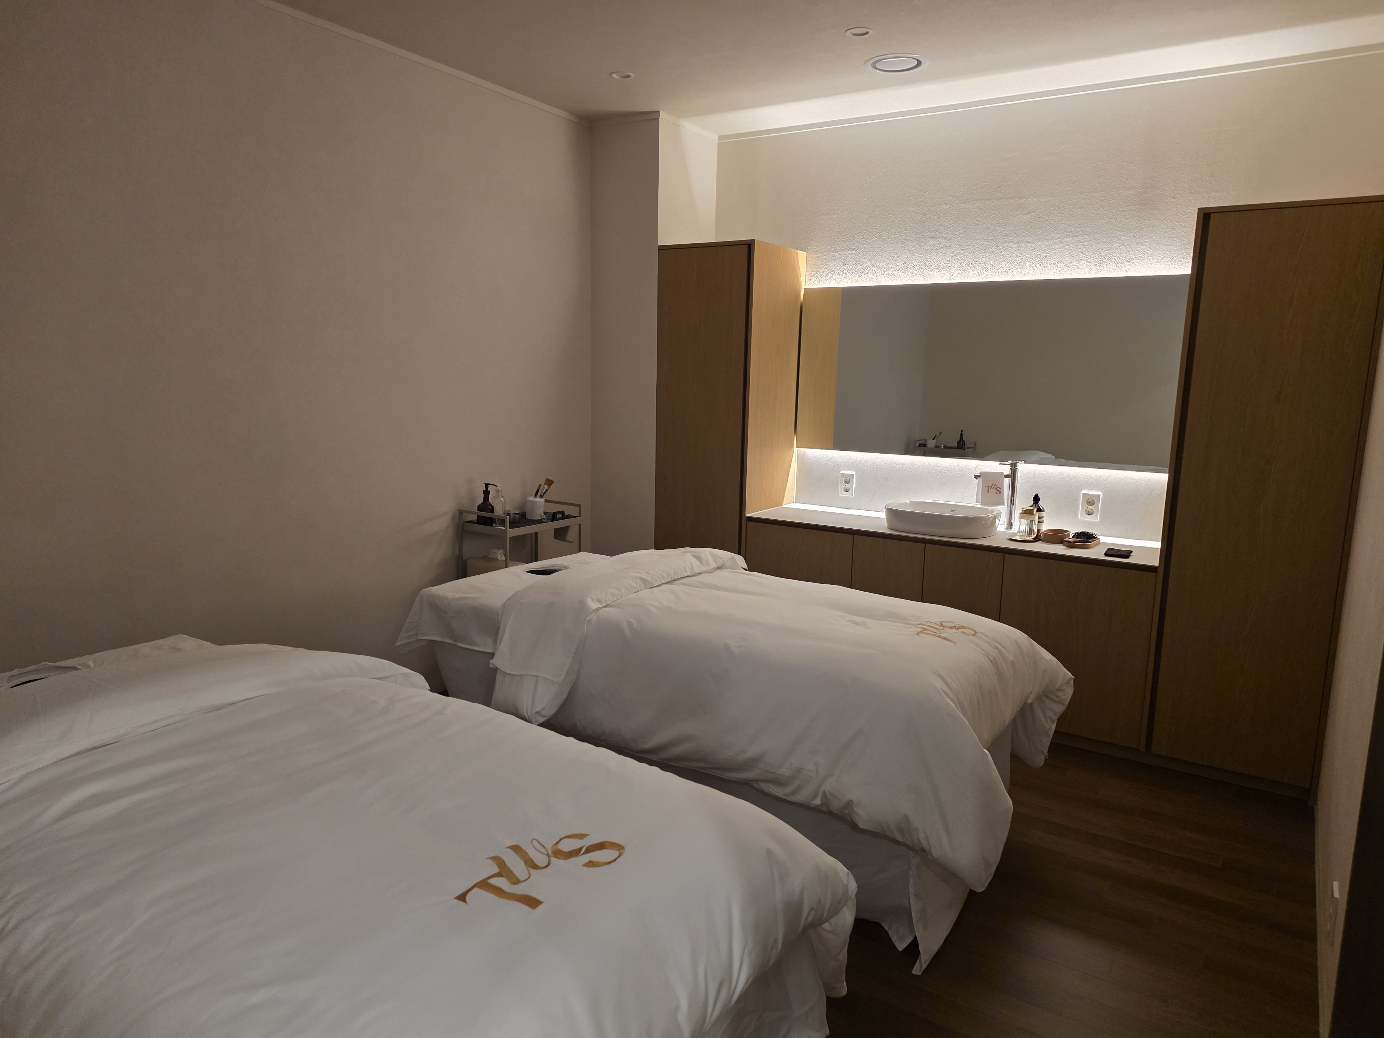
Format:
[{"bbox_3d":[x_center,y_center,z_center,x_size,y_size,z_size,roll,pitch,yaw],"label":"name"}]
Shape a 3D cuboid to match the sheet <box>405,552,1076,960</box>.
[{"bbox_3d":[0.092,0.589,3.046,2.055,0.750,1.090,7,12,33],"label":"sheet"}]

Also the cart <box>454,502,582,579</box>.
[{"bbox_3d":[-0.783,0.357,4.245,0.320,0.835,0.500,7,12,33],"label":"cart"}]

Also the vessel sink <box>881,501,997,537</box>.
[{"bbox_3d":[1.108,-0.003,4.095,0.485,0.104,0.380,7,12,33],"label":"vessel sink"}]

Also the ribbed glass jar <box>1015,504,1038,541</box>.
[{"bbox_3d":[1.442,0.017,3.948,0.084,0.127,0.084,7,12,33],"label":"ribbed glass jar"}]

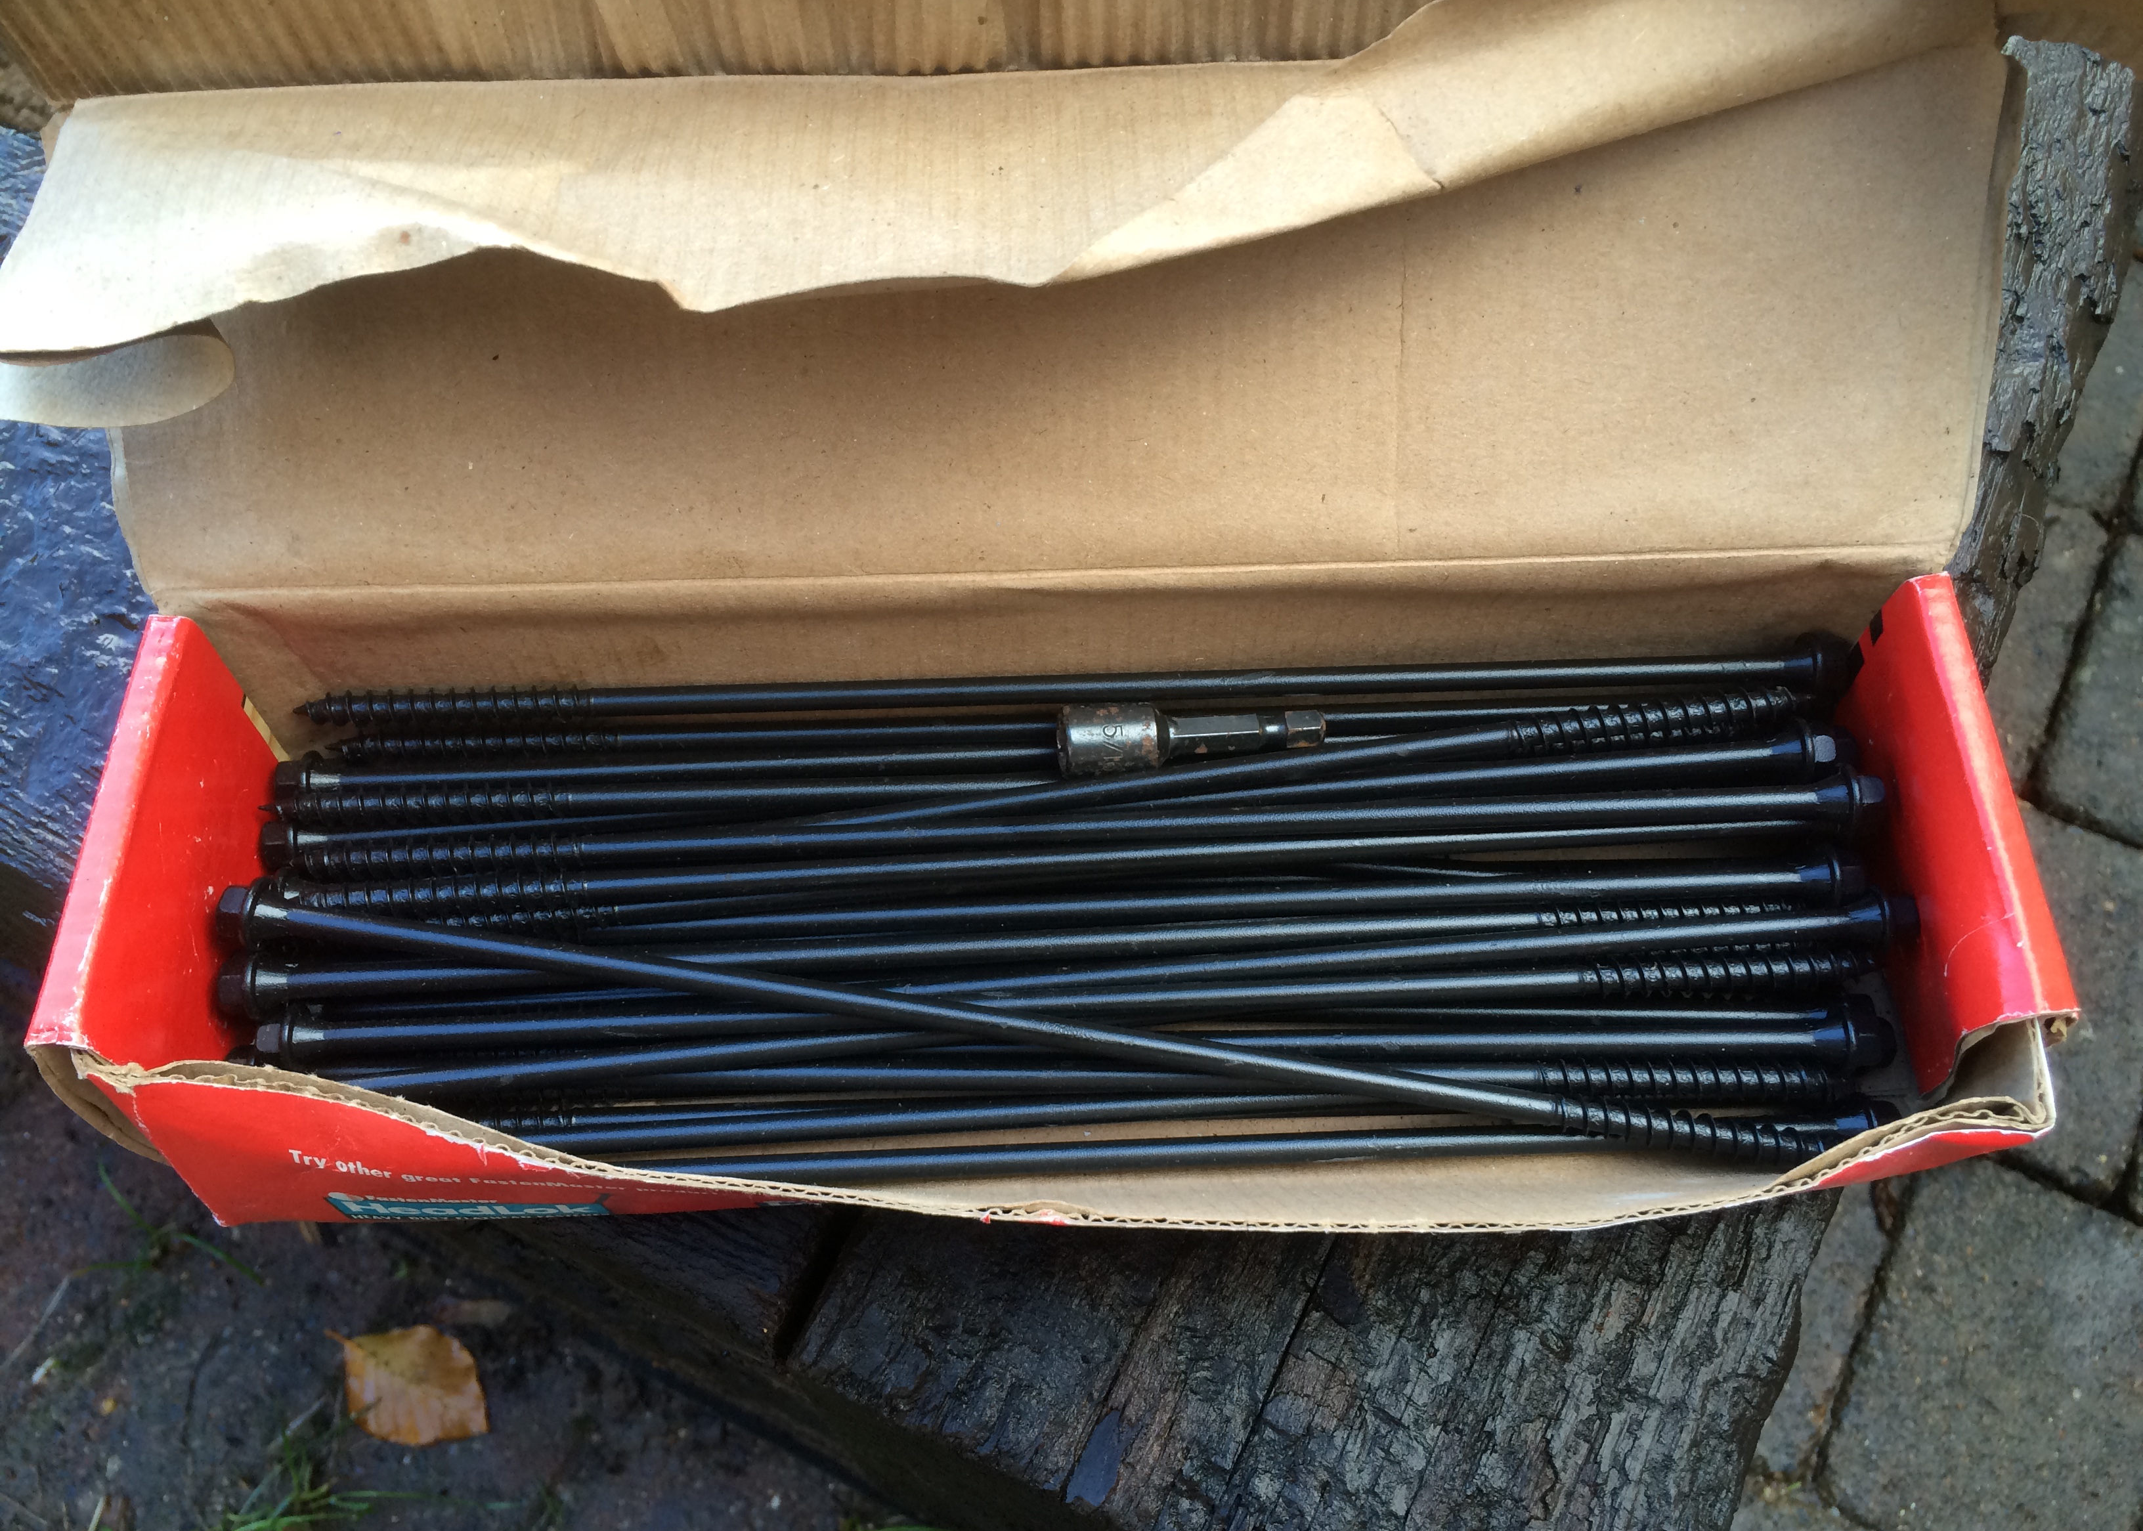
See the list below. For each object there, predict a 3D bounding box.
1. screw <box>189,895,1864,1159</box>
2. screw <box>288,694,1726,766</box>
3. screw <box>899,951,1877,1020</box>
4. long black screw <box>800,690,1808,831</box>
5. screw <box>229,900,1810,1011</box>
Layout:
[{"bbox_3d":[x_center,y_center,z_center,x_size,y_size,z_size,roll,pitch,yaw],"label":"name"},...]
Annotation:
[{"bbox_3d":[-0.011,0.041,0.279,0.260,0.011,0.011,8,61,6],"label":"screw"},{"bbox_3d":[0.001,-0.007,0.308,0.260,0.011,0.011,-2,60,1],"label":"screw"},{"bbox_3d":[-0.001,0.039,0.288,0.260,0.011,0.011,-3,60,1],"label":"screw"},{"bbox_3d":[-0.006,0.006,0.297,0.260,0.011,0.011,-7,60,0],"label":"long black screw"},{"bbox_3d":[-0.007,0.029,0.287,0.260,0.011,0.011,-3,60,0],"label":"screw"}]

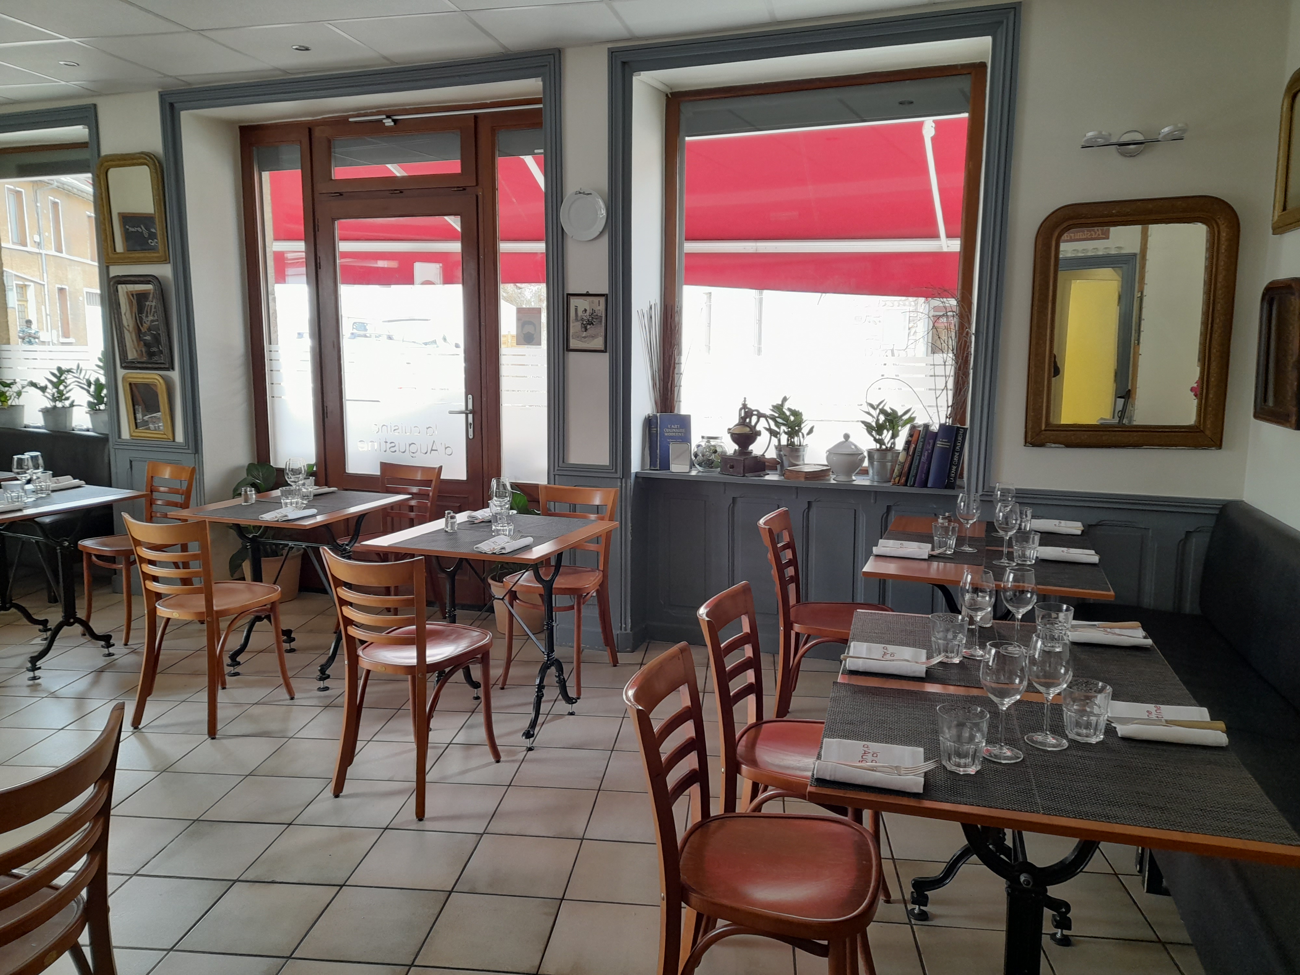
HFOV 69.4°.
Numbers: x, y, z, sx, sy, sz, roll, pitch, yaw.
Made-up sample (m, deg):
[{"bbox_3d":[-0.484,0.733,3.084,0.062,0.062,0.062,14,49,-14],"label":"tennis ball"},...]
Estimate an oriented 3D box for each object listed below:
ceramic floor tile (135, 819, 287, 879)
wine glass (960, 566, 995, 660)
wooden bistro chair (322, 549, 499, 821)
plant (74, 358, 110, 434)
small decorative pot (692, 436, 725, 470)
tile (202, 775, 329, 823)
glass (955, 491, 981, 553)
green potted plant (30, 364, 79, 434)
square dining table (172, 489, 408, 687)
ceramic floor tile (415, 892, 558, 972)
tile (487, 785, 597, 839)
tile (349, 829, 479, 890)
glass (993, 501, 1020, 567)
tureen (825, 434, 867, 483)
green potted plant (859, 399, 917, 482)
[{"bbox_3d":[-1.276,1.067,2.767,0.300,0.010,0.300,1,9,6],"label":"ceramic floor tile"},{"bbox_3d":[0.761,0.291,2.178,0.084,0.196,0.084,3,9,16],"label":"wine glass"},{"bbox_3d":[-0.783,0.582,3.127,0.410,0.835,0.497,4,10,24],"label":"wooden bistro chair"},{"bbox_3d":[-3.430,-0.573,5.850,0.330,0.480,0.330,4,10,20],"label":"plant"},{"bbox_3d":[0.293,-0.162,4.550,0.165,0.170,0.165,0,9,0],"label":"small decorative pot"},{"bbox_3d":[-1.245,1.020,3.067,0.300,0.010,0.300,1,9,6],"label":"tile"},{"bbox_3d":[1.099,0.122,3.243,0.084,0.197,0.084,3,10,20],"label":"glass"},{"bbox_3d":[-3.679,-0.550,5.796,0.235,0.415,0.235,3,9,19],"label":"green potted plant"},{"bbox_3d":[-1.551,0.450,4.175,0.705,0.754,0.713,3,10,20],"label":"square dining table"},{"bbox_3d":[-0.398,1.128,2.374,0.300,0.010,0.300,1,9,6],"label":"ceramic floor tile"},{"bbox_3d":[-0.334,1.031,2.969,0.300,0.010,0.300,1,9,6],"label":"tile"},{"bbox_3d":[-0.670,1.076,2.705,0.300,0.010,0.300,1,9,6],"label":"tile"},{"bbox_3d":[1.149,0.148,3.026,0.077,0.196,0.077,3,9,19],"label":"glass"},{"bbox_3d":[0.877,-0.139,4.197,0.170,0.210,0.160,3,9,19],"label":"tureen"},{"bbox_3d":[1.076,-0.209,4.232,0.260,0.375,0.250,3,10,19],"label":"green potted plant"}]

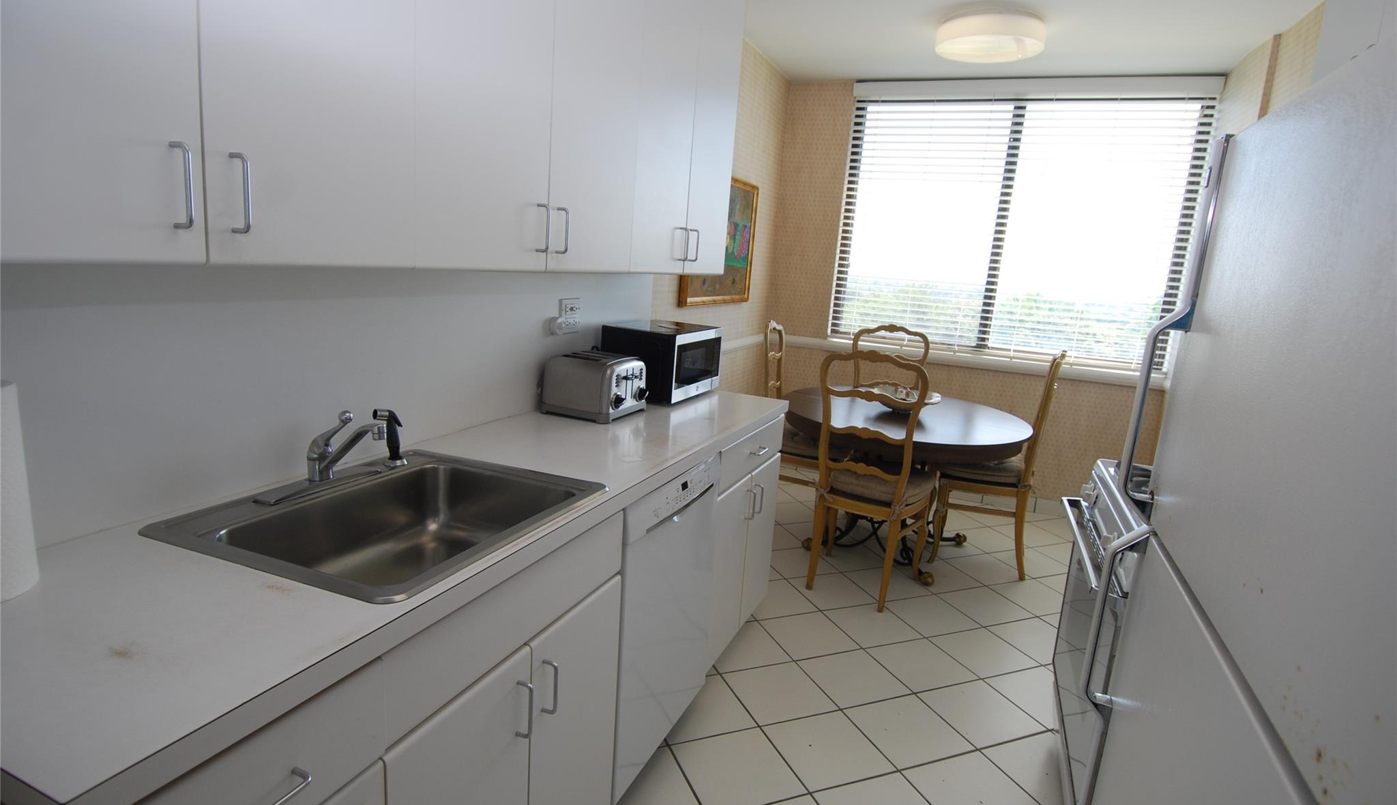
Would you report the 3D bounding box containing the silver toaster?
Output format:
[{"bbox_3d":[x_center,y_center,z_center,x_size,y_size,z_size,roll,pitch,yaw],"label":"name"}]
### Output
[{"bbox_3d":[-0.337,-0.063,2.359,0.275,0.195,0.270,8,12,20],"label":"silver toaster"}]

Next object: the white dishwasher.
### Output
[{"bbox_3d":[-0.345,0.548,2.086,0.600,0.820,0.600,8,12,22],"label":"white dishwasher"}]

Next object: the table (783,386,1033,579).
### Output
[{"bbox_3d":[1.023,0.414,3.627,1.280,0.755,1.280,8,12,22],"label":"table"}]

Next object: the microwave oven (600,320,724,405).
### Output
[{"bbox_3d":[-0.140,-0.166,2.773,0.320,0.264,0.435,9,12,24],"label":"microwave oven"}]

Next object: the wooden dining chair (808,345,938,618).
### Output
[{"bbox_3d":[0.799,0.307,3.158,0.470,1.120,0.515,11,13,31],"label":"wooden dining chair"}]

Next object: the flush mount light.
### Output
[{"bbox_3d":[1.318,-1.649,3.150,0.457,0.108,0.457,8,12,22],"label":"flush mount light"}]

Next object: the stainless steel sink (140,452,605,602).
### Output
[{"bbox_3d":[-0.598,0.295,1.439,0.567,0.185,0.680,8,12,22],"label":"stainless steel sink"}]

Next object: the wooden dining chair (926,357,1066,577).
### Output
[{"bbox_3d":[1.512,0.274,3.556,0.515,1.120,0.470,8,12,22],"label":"wooden dining chair"}]

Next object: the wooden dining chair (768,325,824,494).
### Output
[{"bbox_3d":[0.621,0.133,3.960,0.515,1.120,0.470,8,12,19],"label":"wooden dining chair"}]

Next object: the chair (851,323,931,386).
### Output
[{"bbox_3d":[1.090,0.143,4.066,0.470,1.120,0.515,5,11,7],"label":"chair"}]

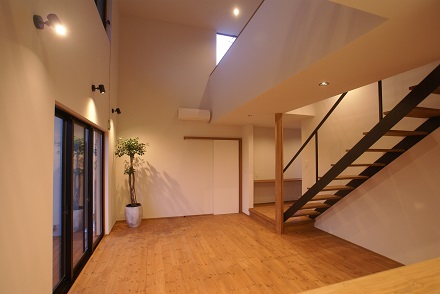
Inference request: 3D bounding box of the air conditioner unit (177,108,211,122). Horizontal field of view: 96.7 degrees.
[{"bbox_3d":[-0.658,-0.795,5.087,0.780,0.295,0.250,0,-3,-19],"label":"air conditioner unit"}]

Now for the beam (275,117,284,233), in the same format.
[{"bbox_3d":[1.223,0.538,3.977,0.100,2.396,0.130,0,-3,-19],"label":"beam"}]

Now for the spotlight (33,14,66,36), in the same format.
[{"bbox_3d":[-1.443,-1.043,1.675,0.185,0.145,0.110,0,-3,-19],"label":"spotlight"}]

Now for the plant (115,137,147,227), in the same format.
[{"bbox_3d":[-2.009,0.781,4.463,0.640,2.000,0.620,0,-3,-19],"label":"plant"}]

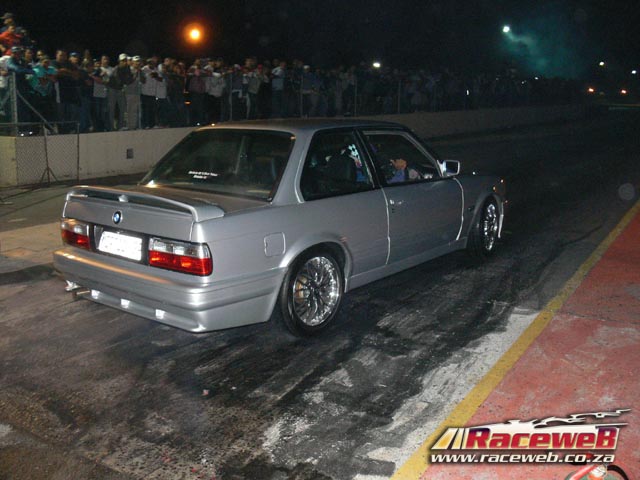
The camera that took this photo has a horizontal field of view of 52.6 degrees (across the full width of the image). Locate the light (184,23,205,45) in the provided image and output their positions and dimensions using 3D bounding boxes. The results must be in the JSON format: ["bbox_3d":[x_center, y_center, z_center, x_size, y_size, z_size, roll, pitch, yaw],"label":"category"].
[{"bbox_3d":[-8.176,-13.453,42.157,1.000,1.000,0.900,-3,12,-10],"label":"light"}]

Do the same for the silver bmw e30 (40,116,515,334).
[{"bbox_3d":[0.103,-0.342,5.562,1.680,1.370,4.340,8,15,38],"label":"silver bmw e30"}]

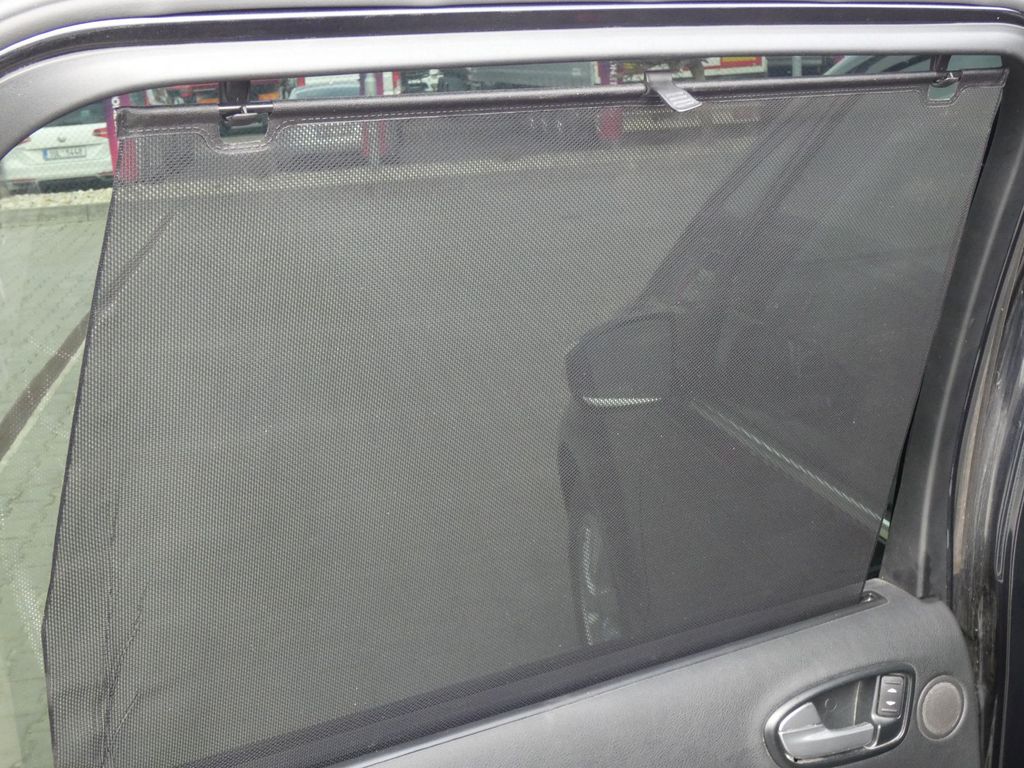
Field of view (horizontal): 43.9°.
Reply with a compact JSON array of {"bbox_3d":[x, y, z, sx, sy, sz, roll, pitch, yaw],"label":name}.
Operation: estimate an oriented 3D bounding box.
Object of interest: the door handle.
[{"bbox_3d":[0.243,0.270,0.985,0.088,0.043,0.028,-9,14,-28],"label":"door handle"}]

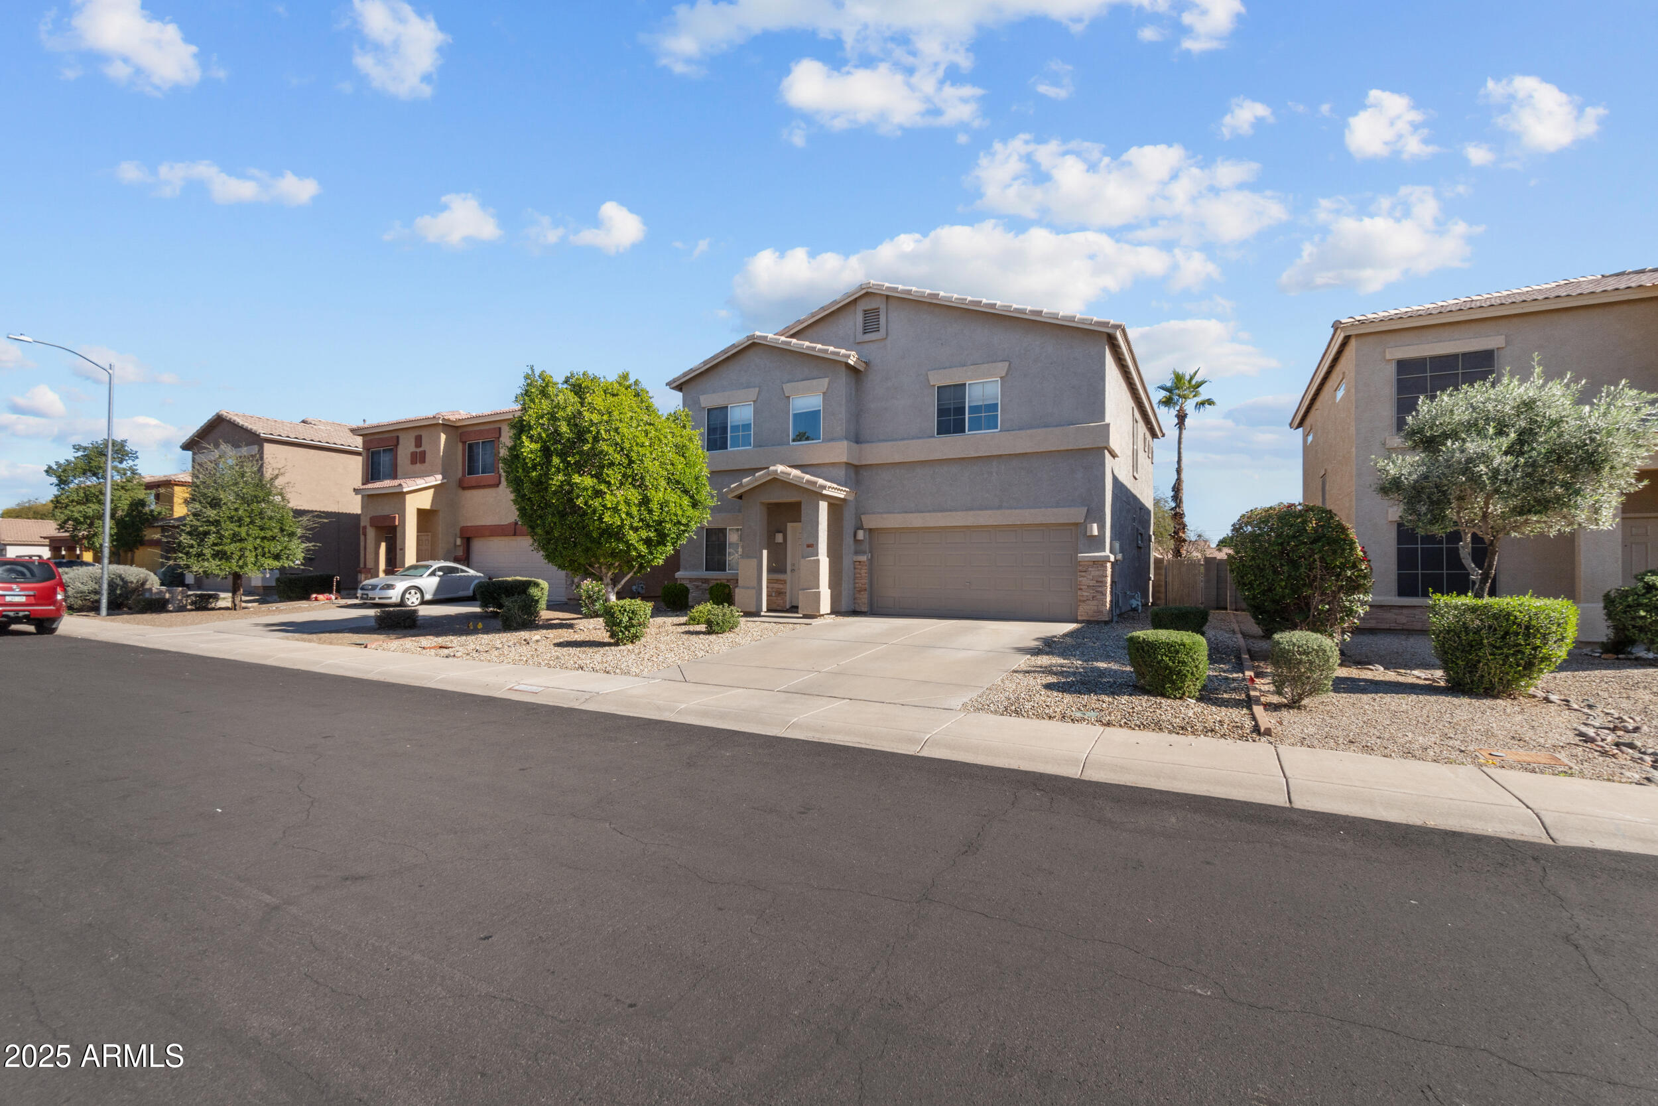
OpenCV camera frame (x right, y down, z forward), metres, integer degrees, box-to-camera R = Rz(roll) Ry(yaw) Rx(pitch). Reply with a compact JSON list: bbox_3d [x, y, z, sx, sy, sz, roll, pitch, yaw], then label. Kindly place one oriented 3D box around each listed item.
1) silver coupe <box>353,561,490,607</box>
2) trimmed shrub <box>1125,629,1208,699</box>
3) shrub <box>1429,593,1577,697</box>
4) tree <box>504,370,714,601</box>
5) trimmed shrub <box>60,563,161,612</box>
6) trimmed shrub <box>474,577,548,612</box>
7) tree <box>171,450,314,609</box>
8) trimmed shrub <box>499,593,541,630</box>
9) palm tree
[{"bbox_3d":[-12.652,0.937,21.820,1.780,1.346,4.040,0,-2,23],"label":"silver coupe"},{"bbox_3d":[4.250,1.383,8.720,0.970,0.779,0.950,0,-1,30],"label":"trimmed shrub"},{"bbox_3d":[8.445,1.110,8.711,1.400,1.169,1.300,0,-1,30],"label":"shrub"},{"bbox_3d":[-5.221,-1.343,16.756,4.808,6.018,4.808,0,-1,30],"label":"tree"},{"bbox_3d":[-24.936,1.176,23.880,2.600,1.580,2.100,0,-2,29],"label":"trimmed shrub"},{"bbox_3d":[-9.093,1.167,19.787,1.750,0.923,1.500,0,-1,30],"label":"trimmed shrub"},{"bbox_3d":[-17.912,-0.759,21.246,3.500,5.005,3.500,0,-1,30],"label":"tree"},{"bbox_3d":[-7.340,1.368,16.502,0.920,0.870,0.920,0,-2,29],"label":"trimmed shrub"},{"bbox_3d":[16.779,-3.443,32.543,2.546,10.467,2.546,0,-1,30],"label":"palm tree"}]

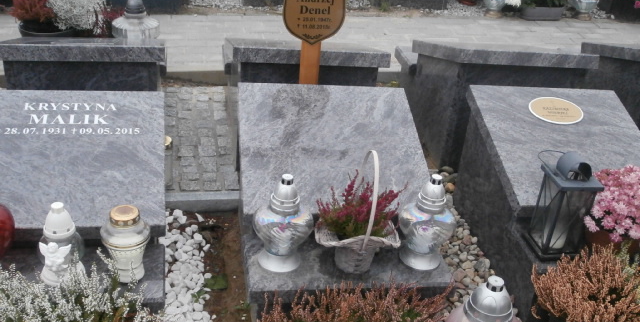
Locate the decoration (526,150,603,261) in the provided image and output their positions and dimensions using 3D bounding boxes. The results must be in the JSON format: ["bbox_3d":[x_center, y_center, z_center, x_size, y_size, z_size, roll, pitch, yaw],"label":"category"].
[{"bbox_3d":[0.776,0.131,2.216,0.155,0.330,0.155,0,28,-11],"label":"decoration"}]

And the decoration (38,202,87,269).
[{"bbox_3d":[-0.720,0.224,1.955,0.123,0.226,0.123,5,28,-2],"label":"decoration"}]

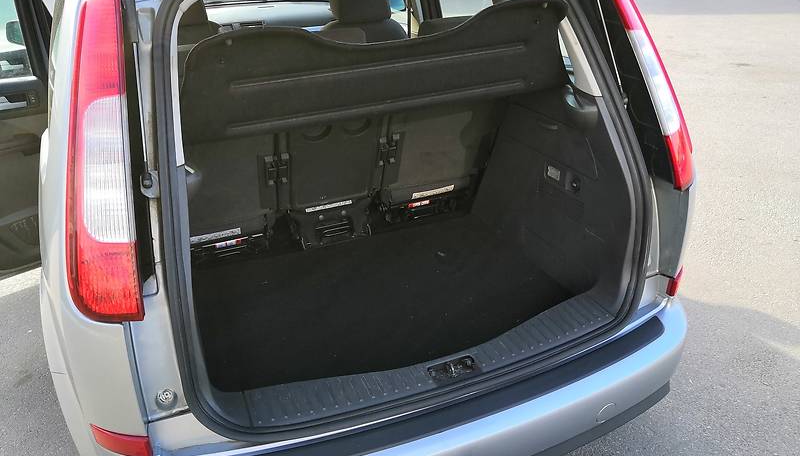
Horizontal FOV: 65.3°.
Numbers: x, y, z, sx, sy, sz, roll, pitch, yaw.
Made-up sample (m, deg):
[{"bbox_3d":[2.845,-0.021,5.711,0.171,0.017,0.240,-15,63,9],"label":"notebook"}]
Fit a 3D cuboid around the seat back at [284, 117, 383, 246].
[{"bbox_3d":[-0.263,-0.271,2.349,0.400,0.640,0.140,-13,46,-18],"label":"seat back"}]

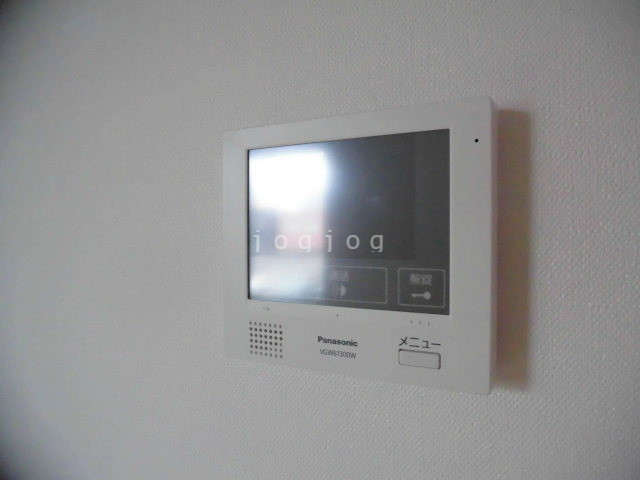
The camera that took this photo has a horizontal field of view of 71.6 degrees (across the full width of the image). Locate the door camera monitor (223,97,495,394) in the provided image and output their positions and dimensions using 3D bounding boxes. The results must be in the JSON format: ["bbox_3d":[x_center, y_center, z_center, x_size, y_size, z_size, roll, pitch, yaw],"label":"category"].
[{"bbox_3d":[0.016,0.003,0.276,0.170,0.153,0.025,0,1,26],"label":"door camera monitor"}]

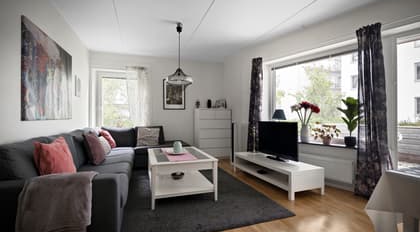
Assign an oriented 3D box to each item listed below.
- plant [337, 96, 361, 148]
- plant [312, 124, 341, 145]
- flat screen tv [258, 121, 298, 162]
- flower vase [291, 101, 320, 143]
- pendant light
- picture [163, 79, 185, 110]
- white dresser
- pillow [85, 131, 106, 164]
[{"bbox_3d":[2.044,0.073,2.717,0.330,0.720,0.350,1,-2,-39],"label":"plant"},{"bbox_3d":[1.830,0.272,2.926,0.330,0.330,0.370,1,-2,-39],"label":"plant"},{"bbox_3d":[1.058,0.387,2.993,0.200,0.590,0.910,1,-1,-20],"label":"flat screen tv"},{"bbox_3d":[1.619,0.101,3.170,0.330,0.680,0.420,1,-2,-39],"label":"flower vase"},{"bbox_3d":[-0.468,-0.953,2.895,0.385,1.000,0.385,1,-1,-20],"label":"pendant light"},{"bbox_3d":[-0.912,-0.557,4.749,0.550,0.780,0.030,1,-1,-20],"label":"picture"},{"bbox_3d":[0.063,0.455,4.885,0.820,1.240,0.480,1,-1,-20],"label":"white dresser"},{"bbox_3d":[-1.514,0.402,2.440,0.140,0.420,0.420,-20,2,-8],"label":"pillow"}]

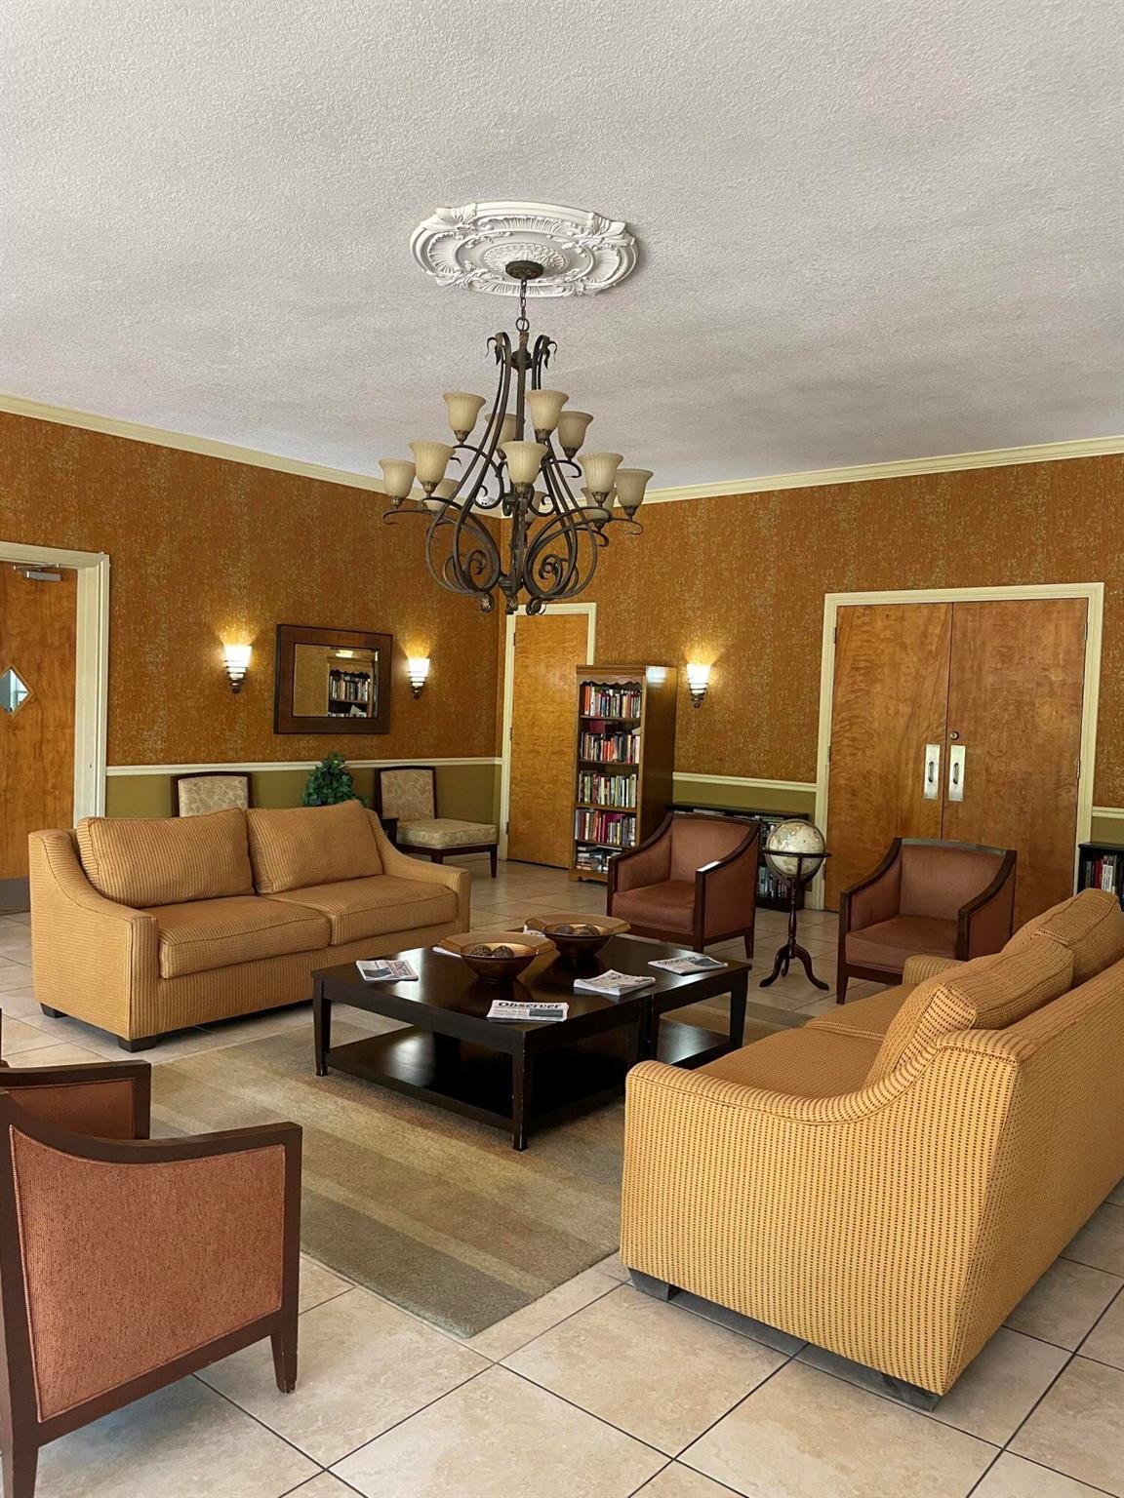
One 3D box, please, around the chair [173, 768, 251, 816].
[{"bbox_3d":[-2.222,0.624,7.856,0.784,0.897,0.675,4,3,40],"label":"chair"}]

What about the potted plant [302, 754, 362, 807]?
[{"bbox_3d":[-1.726,0.280,8.622,0.459,0.548,0.459,4,3,40],"label":"potted plant"}]

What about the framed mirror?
[{"bbox_3d":[-1.848,-0.546,9.233,0.050,0.850,1.138,4,3,40],"label":"framed mirror"}]

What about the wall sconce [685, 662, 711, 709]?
[{"bbox_3d":[1.099,-0.525,9.325,0.219,0.365,0.118,4,3,40],"label":"wall sconce"}]

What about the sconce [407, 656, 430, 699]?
[{"bbox_3d":[-1.235,-0.619,9.899,0.118,0.365,0.219,4,3,40],"label":"sconce"}]

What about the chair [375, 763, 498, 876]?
[{"bbox_3d":[-1.034,0.604,9.287,0.784,0.897,0.675,4,3,40],"label":"chair"}]

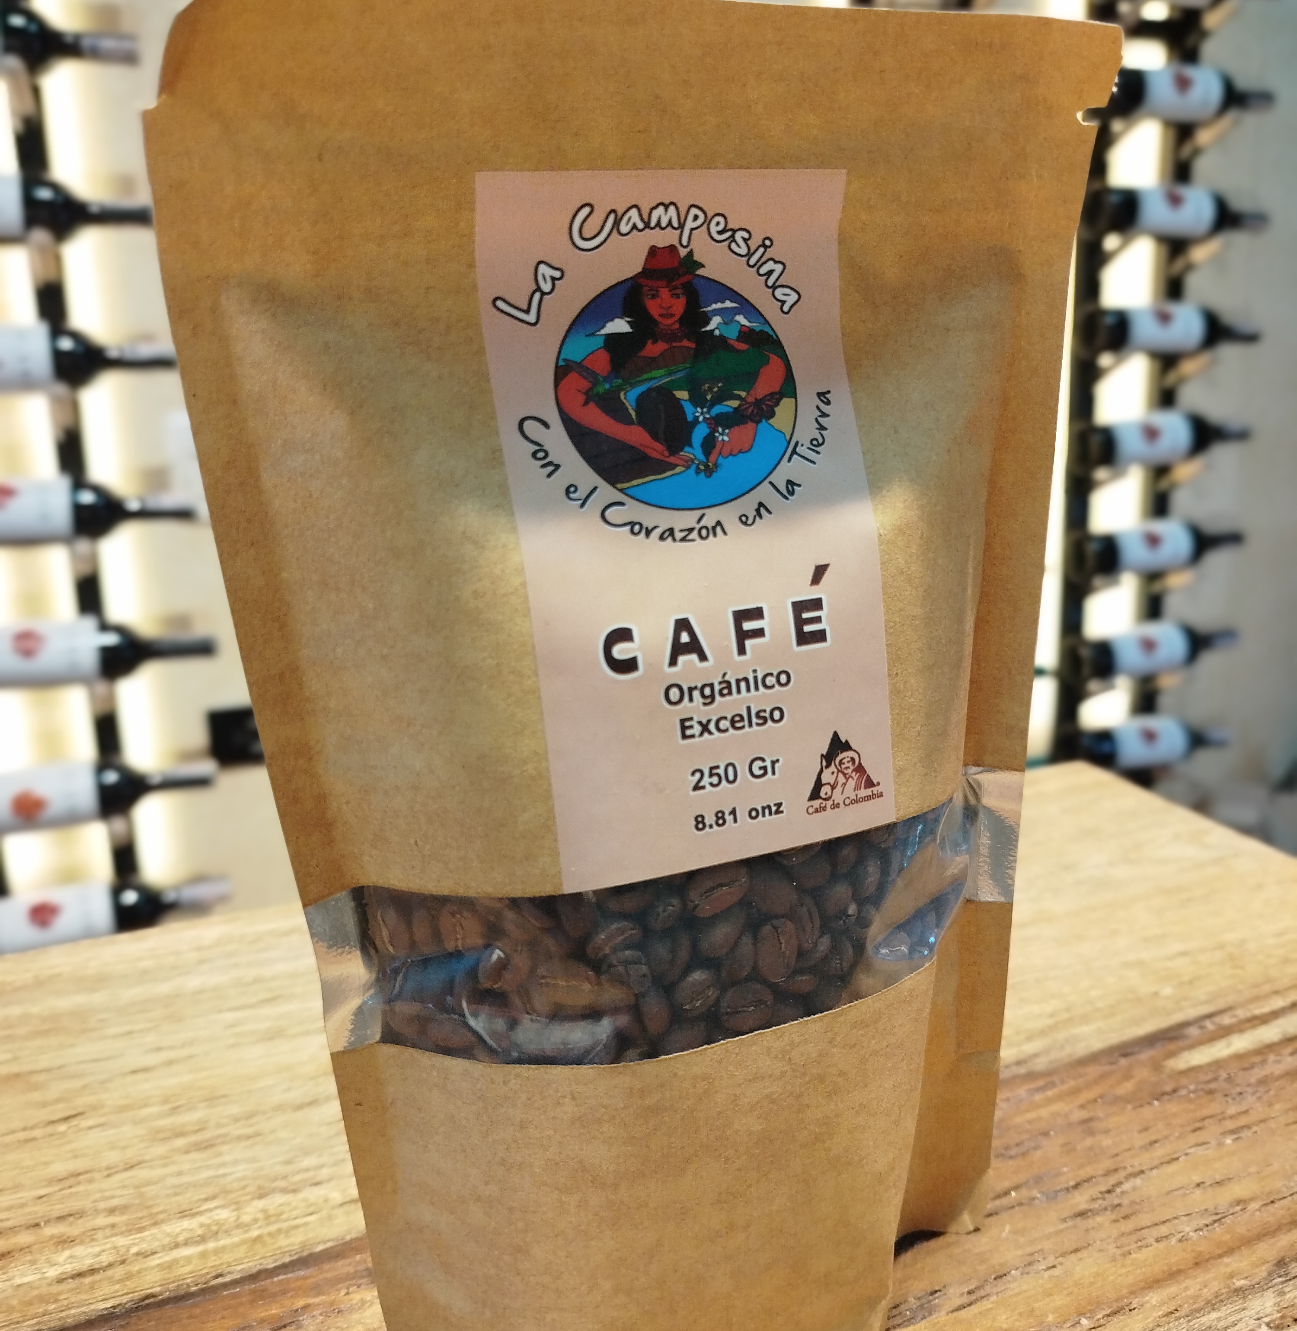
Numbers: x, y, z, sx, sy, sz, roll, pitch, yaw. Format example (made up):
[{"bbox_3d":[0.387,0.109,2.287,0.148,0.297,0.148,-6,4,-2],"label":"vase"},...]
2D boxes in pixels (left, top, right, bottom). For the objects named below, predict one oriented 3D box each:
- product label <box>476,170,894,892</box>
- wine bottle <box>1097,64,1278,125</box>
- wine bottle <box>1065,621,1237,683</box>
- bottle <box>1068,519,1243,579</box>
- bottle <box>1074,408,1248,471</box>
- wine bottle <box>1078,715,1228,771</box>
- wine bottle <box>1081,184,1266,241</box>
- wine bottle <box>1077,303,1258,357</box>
[{"bbox_3d":[0.009,-0.022,0.194,0.061,0.112,0.010,-9,9,-19],"label":"product label"},{"bbox_3d":[0.786,-0.836,1.752,0.300,0.076,0.076,-5,13,-19],"label":"wine bottle"},{"bbox_3d":[0.818,-0.027,1.933,0.300,0.076,0.076,-7,13,-19],"label":"wine bottle"},{"bbox_3d":[0.812,-0.188,1.897,0.300,0.076,0.076,-7,13,-19],"label":"bottle"},{"bbox_3d":[0.805,-0.351,1.860,0.300,0.076,0.076,-7,13,-19],"label":"bottle"},{"bbox_3d":[0.821,0.124,1.965,0.300,0.076,0.076,-3,12,-20],"label":"wine bottle"},{"bbox_3d":[0.795,-0.675,1.789,0.300,0.076,0.076,-3,12,-20],"label":"wine bottle"},{"bbox_3d":[0.801,-0.511,1.825,0.300,0.076,0.076,-3,12,-20],"label":"wine bottle"}]

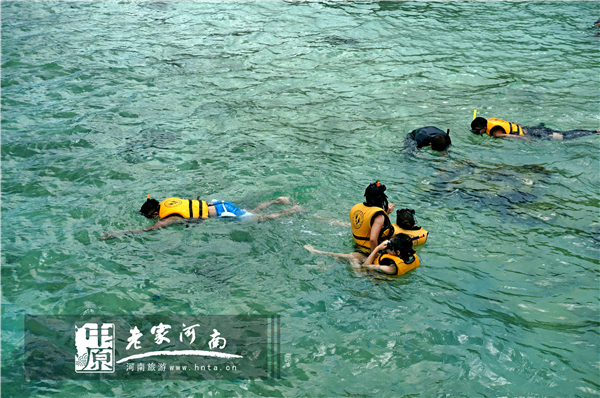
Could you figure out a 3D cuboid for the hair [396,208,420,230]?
[{"bbox_3d":[1.112,0.210,10.398,0.200,0.220,0.220,2,22,5],"label":"hair"}]

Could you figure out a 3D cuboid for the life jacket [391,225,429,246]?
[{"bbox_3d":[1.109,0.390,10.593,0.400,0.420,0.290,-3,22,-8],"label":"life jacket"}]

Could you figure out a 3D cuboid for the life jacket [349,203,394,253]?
[{"bbox_3d":[0.732,0.302,10.385,0.330,0.480,0.420,-16,27,-34],"label":"life jacket"}]

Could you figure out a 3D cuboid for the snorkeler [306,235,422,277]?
[{"bbox_3d":[0.656,0.651,10.295,1.100,0.800,0.520,10,24,23],"label":"snorkeler"}]

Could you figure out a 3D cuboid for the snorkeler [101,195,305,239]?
[{"bbox_3d":[-1.085,0.195,11.300,2.150,0.420,0.750,-4,22,-9],"label":"snorkeler"}]

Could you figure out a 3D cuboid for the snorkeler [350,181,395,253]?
[{"bbox_3d":[0.763,0.503,10.394,0.450,1.450,0.480,-16,27,-34],"label":"snorkeler"}]

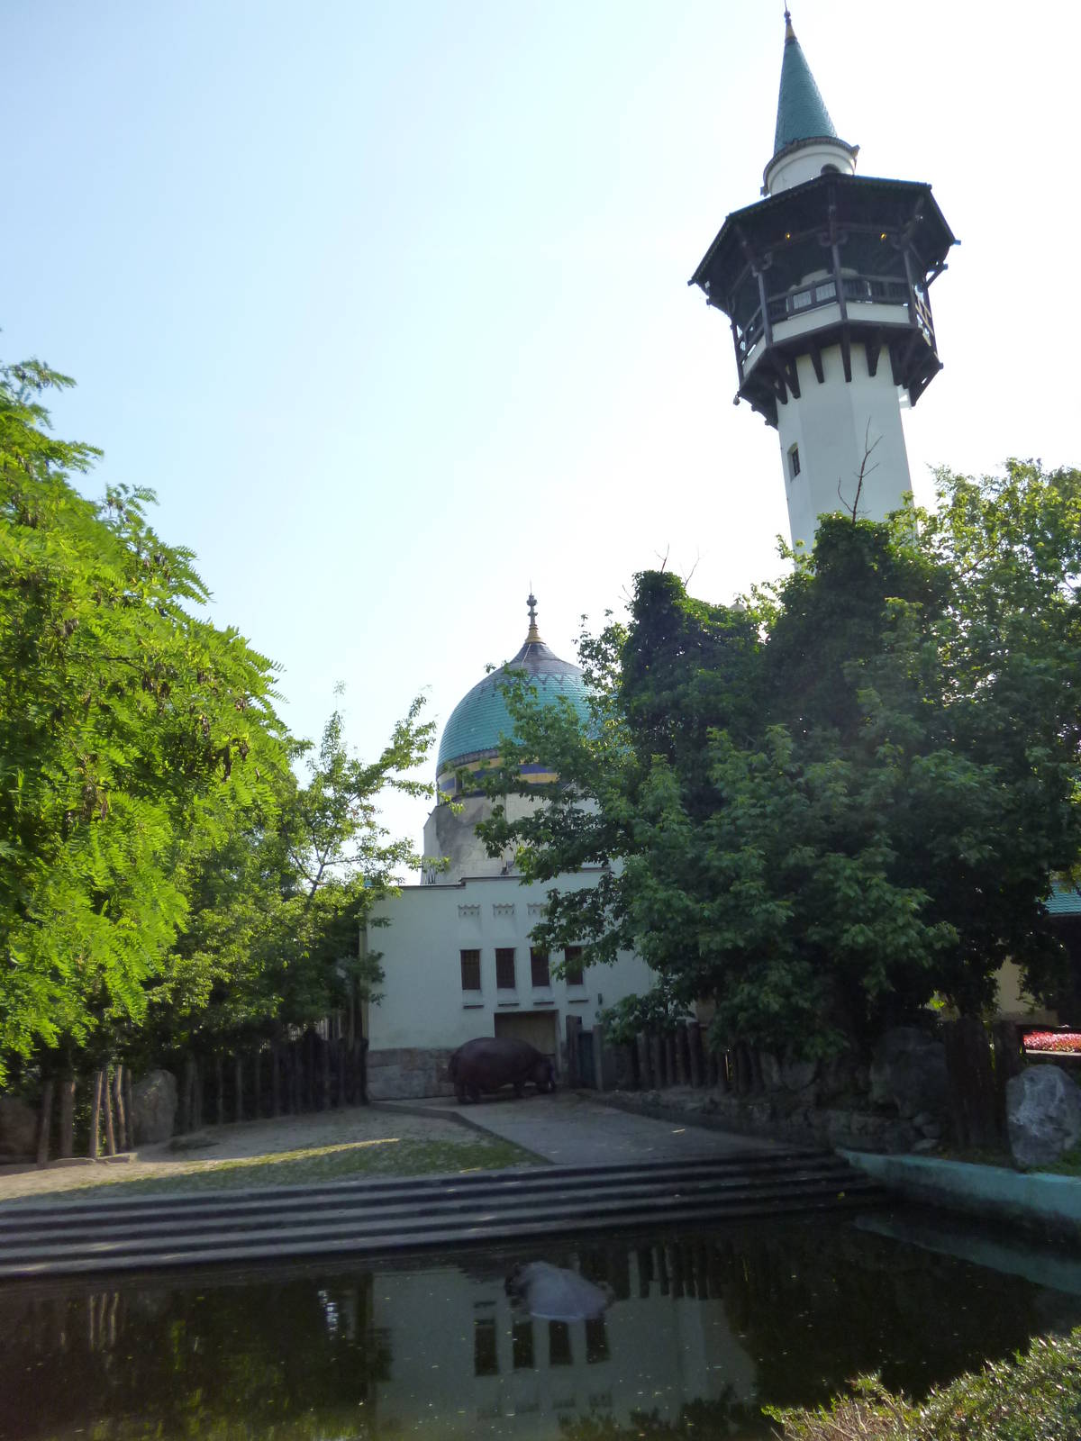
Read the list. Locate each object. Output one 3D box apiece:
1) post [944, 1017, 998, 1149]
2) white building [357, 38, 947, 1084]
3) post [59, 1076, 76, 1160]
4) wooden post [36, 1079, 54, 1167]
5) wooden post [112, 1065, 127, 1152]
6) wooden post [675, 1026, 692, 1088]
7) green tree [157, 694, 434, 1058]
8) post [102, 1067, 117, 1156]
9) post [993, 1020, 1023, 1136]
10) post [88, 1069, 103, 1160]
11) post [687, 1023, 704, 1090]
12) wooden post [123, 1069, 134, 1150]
[{"bbox_3d":[5.613,4.731,15.195,0.620,1.650,0.500,-1,-12,20],"label":"post"},{"bbox_3d":[3.228,-6.014,33.078,16.900,30.400,11.400,-1,-14,-10],"label":"white building"},{"bbox_3d":[-7.595,6.401,18.791,0.230,1.259,0.230,3,-15,-21],"label":"post"},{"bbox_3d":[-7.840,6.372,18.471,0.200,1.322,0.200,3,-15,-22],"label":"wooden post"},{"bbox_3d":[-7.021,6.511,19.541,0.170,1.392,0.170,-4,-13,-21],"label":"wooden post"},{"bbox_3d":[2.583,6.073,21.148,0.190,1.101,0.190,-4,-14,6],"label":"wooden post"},{"bbox_3d":[-4.914,3.502,23.361,5.800,8.069,5.400,-3,-14,0],"label":"green tree"},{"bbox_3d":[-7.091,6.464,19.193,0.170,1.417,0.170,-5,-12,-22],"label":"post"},{"bbox_3d":[6.213,4.849,15.501,0.360,1.668,0.340,-1,-12,21],"label":"post"},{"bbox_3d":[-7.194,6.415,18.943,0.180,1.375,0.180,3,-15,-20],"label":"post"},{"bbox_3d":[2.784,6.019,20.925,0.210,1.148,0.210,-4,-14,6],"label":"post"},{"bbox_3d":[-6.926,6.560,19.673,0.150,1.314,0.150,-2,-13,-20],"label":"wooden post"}]

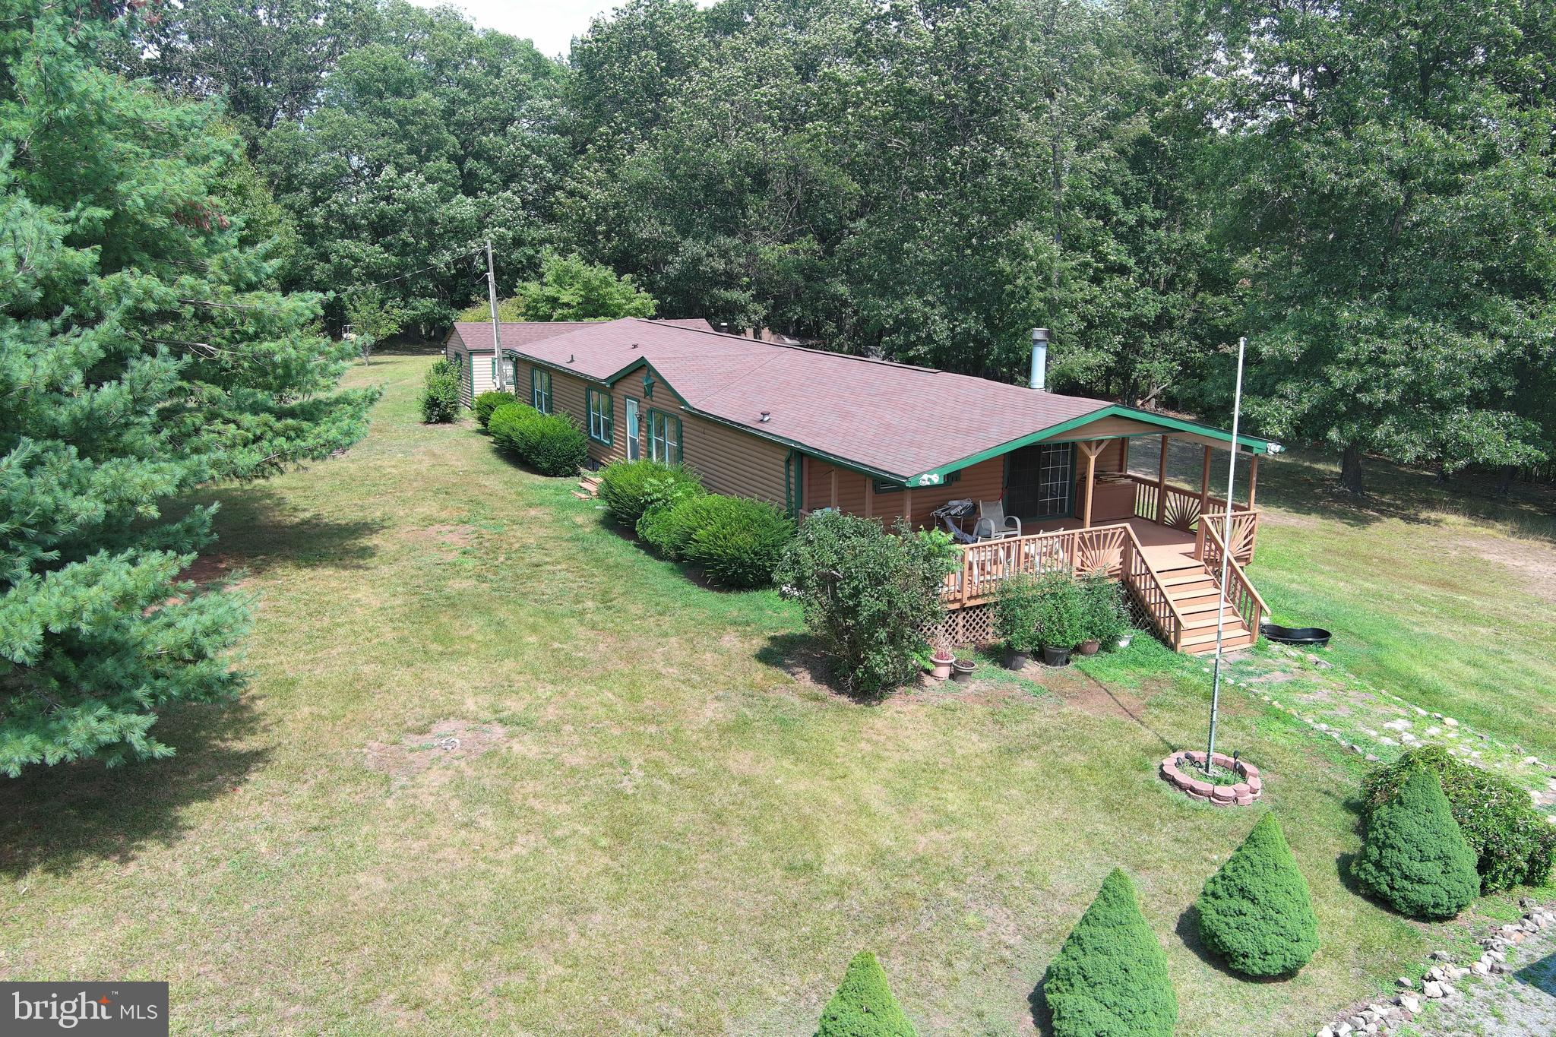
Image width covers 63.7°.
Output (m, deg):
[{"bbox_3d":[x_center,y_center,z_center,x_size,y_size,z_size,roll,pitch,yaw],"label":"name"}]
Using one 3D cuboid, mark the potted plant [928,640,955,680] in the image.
[{"bbox_3d":[2.780,2.415,21.408,0.433,0.623,0.433,0,13,0],"label":"potted plant"}]

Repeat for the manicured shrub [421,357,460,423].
[{"bbox_3d":[-13.036,-4.987,48.385,1.446,2.507,1.446,-7,14,-26],"label":"manicured shrub"}]

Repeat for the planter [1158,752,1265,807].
[{"bbox_3d":[6.009,3.596,17.430,1.345,0.238,1.345,0,13,0],"label":"planter"}]

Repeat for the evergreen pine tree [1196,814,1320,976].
[{"bbox_3d":[5.087,3.864,13.199,1.253,1.632,1.253,-7,14,-26],"label":"evergreen pine tree"}]

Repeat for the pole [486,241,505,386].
[{"bbox_3d":[-10.428,-6.867,46.706,0.280,6.870,0.280,-9,15,-25],"label":"pole"}]

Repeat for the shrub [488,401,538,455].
[{"bbox_3d":[-8.925,-3.108,42.279,1.686,1.751,1.686,-7,14,-26],"label":"shrub"}]

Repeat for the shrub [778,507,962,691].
[{"bbox_3d":[1.460,1.378,20.812,3.025,2.867,3.025,0,13,0],"label":"shrub"}]

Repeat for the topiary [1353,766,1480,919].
[{"bbox_3d":[7.321,3.593,14.269,1.318,1.654,1.318,-7,14,-26],"label":"topiary"}]

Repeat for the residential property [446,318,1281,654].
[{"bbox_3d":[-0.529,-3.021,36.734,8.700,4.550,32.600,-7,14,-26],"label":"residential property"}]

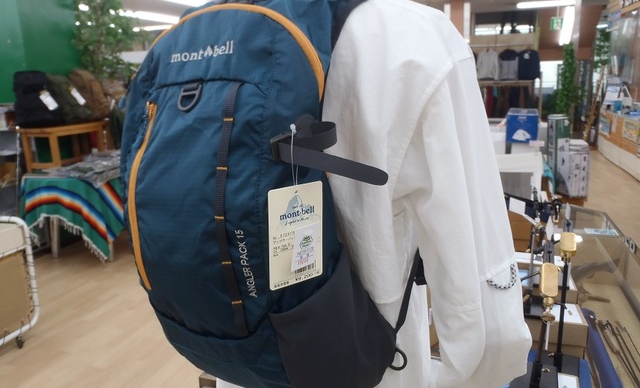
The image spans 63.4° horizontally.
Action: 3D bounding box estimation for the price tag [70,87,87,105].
[{"bbox_3d":[-1.987,-0.809,4.250,0.008,0.145,0.060,-4,34,42],"label":"price tag"}]

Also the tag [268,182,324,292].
[{"bbox_3d":[-0.026,0.045,0.560,0.070,0.111,0.005,-11,18,-36],"label":"tag"}]

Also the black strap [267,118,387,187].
[{"bbox_3d":[0.010,-0.046,0.550,0.120,0.056,0.048,10,10,5],"label":"black strap"}]

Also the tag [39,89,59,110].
[{"bbox_3d":[-2.201,-0.758,4.200,0.075,0.150,0.008,-44,21,-28],"label":"tag"}]

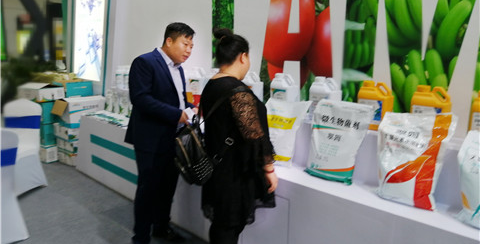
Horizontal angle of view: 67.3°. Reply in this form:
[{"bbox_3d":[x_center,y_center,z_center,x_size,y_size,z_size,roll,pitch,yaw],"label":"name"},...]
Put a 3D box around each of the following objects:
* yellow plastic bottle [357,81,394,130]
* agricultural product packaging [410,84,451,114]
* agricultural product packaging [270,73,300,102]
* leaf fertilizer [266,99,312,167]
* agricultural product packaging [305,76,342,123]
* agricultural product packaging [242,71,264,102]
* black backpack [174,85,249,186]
[{"bbox_3d":[0.899,-0.117,2.381,0.157,0.302,0.200,10,13,41],"label":"yellow plastic bottle"},{"bbox_3d":[1.145,-0.073,2.166,0.157,0.302,0.200,10,13,41],"label":"agricultural product packaging"},{"bbox_3d":[0.358,-0.215,2.853,0.157,0.302,0.200,10,13,41],"label":"agricultural product packaging"},{"bbox_3d":[0.333,0.087,2.609,0.345,0.470,0.130,10,13,41],"label":"leaf fertilizer"},{"bbox_3d":[0.619,-0.168,2.625,0.157,0.302,0.200,10,13,41],"label":"agricultural product packaging"},{"bbox_3d":[0.093,-0.264,3.085,0.157,0.302,0.200,10,13,41],"label":"agricultural product packaging"},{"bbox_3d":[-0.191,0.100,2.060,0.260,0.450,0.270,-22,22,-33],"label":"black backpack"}]

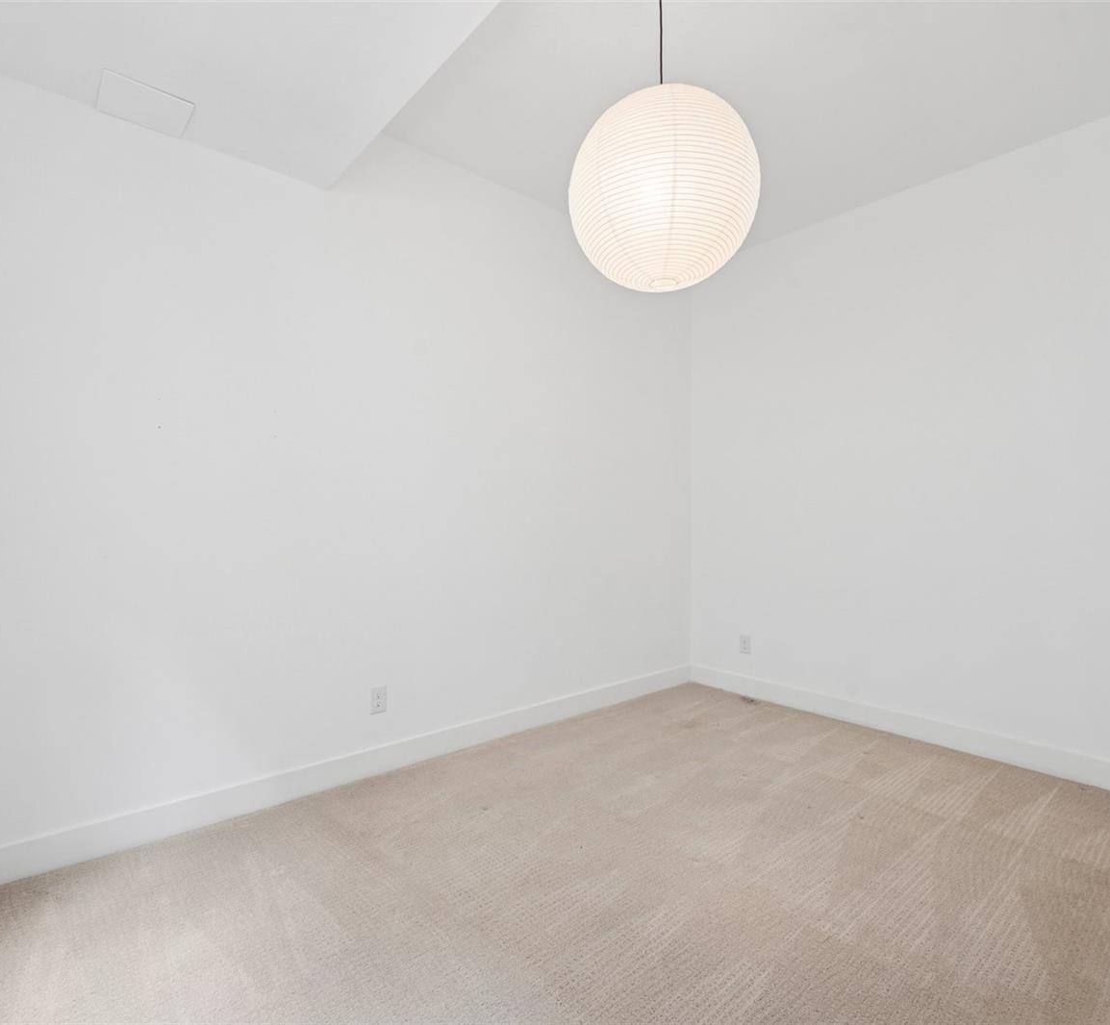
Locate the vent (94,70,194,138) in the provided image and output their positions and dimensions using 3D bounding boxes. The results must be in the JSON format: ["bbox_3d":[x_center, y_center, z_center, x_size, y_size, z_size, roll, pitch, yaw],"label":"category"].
[{"bbox_3d":[-1.339,-1.322,1.957,0.242,0.020,0.235,1,-1,-41],"label":"vent"}]

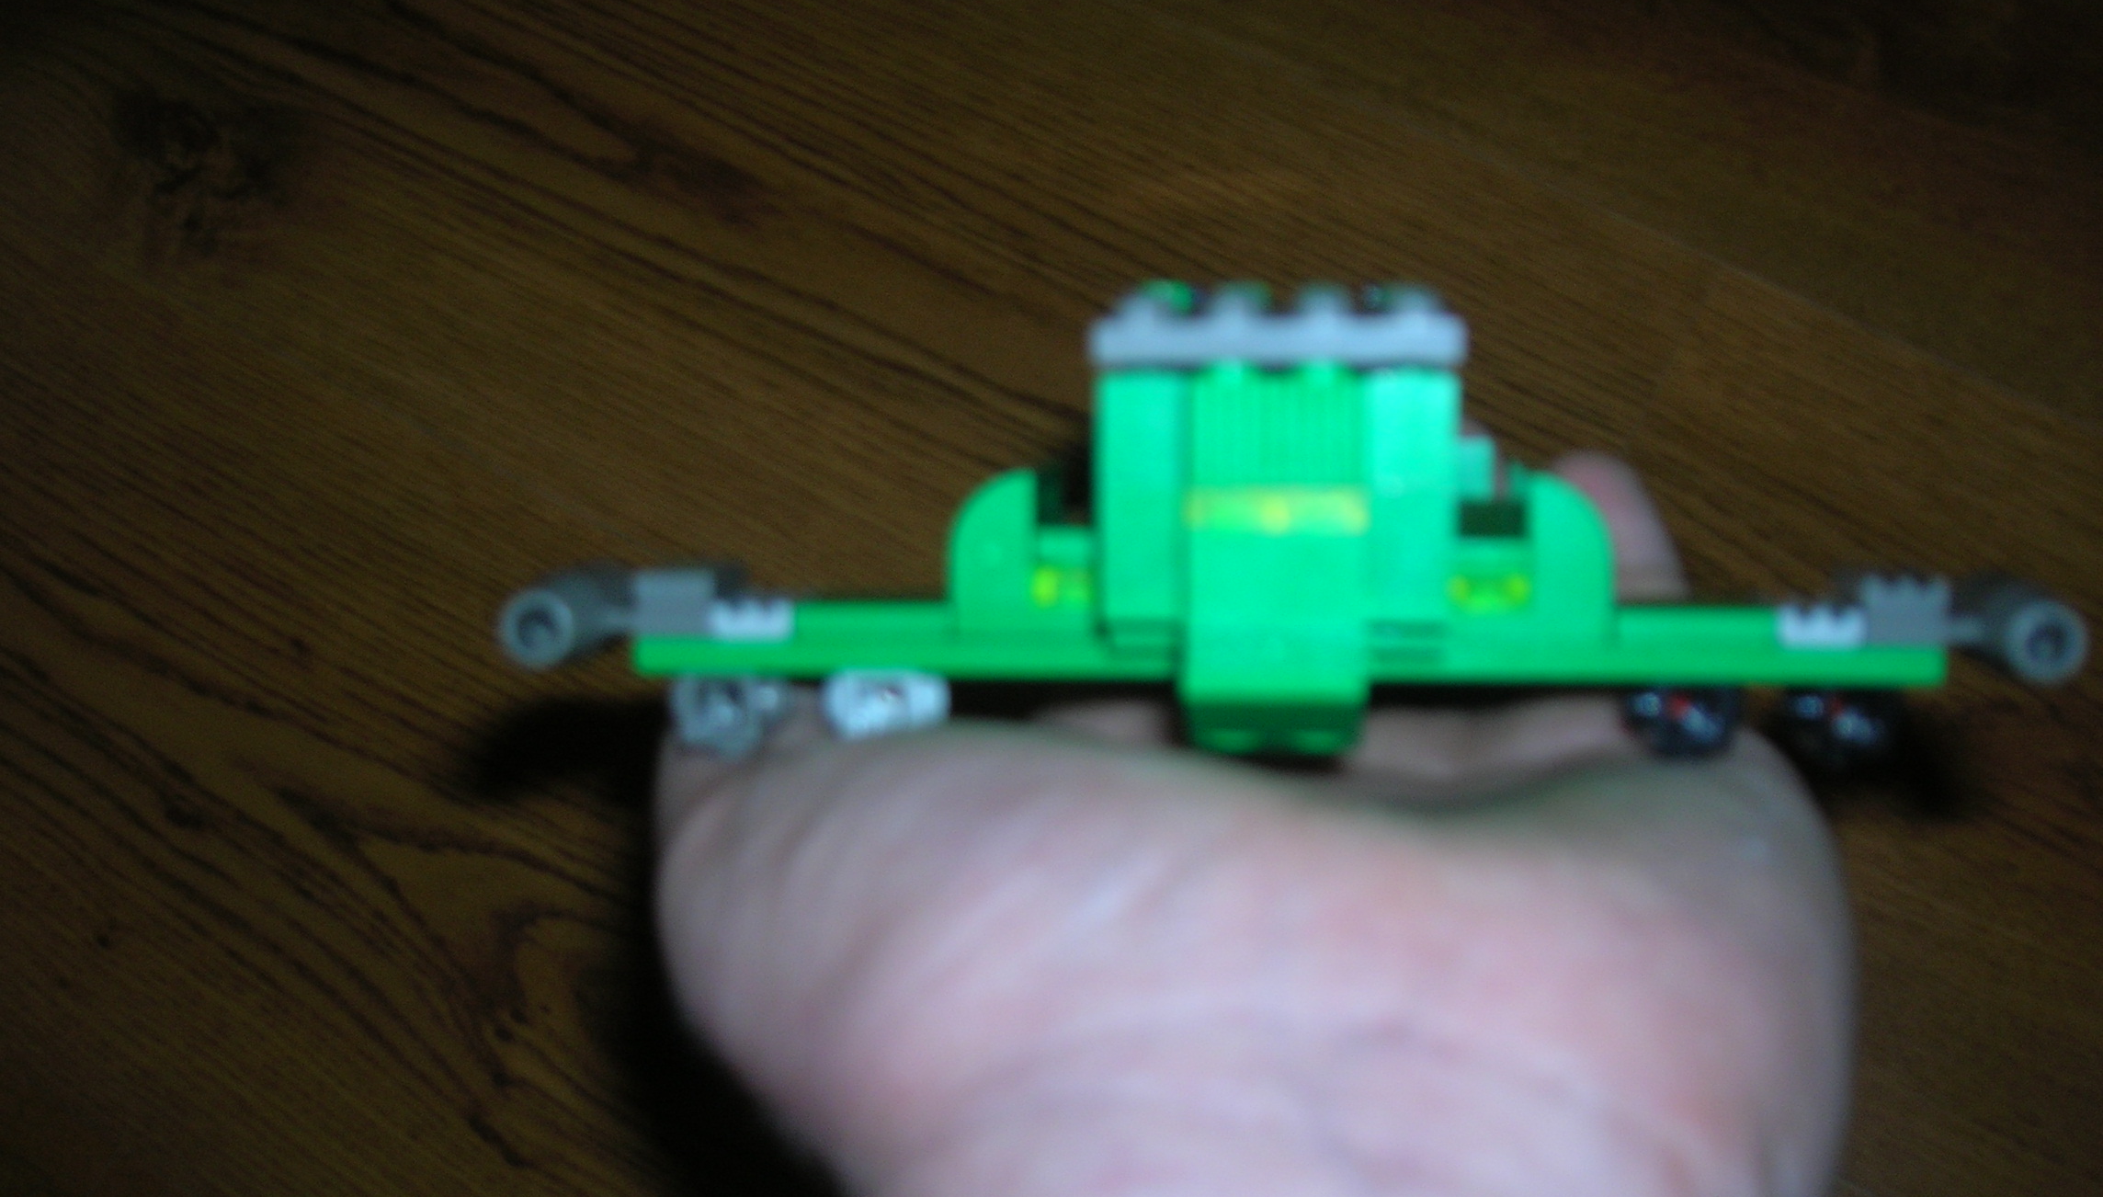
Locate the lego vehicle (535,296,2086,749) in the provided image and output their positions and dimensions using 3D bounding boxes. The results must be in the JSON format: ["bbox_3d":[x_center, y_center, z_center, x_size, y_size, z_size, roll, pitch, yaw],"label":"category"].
[{"bbox_3d":[0.023,-0.009,0.241,0.154,0.047,0.084,0,8,5],"label":"lego vehicle"}]

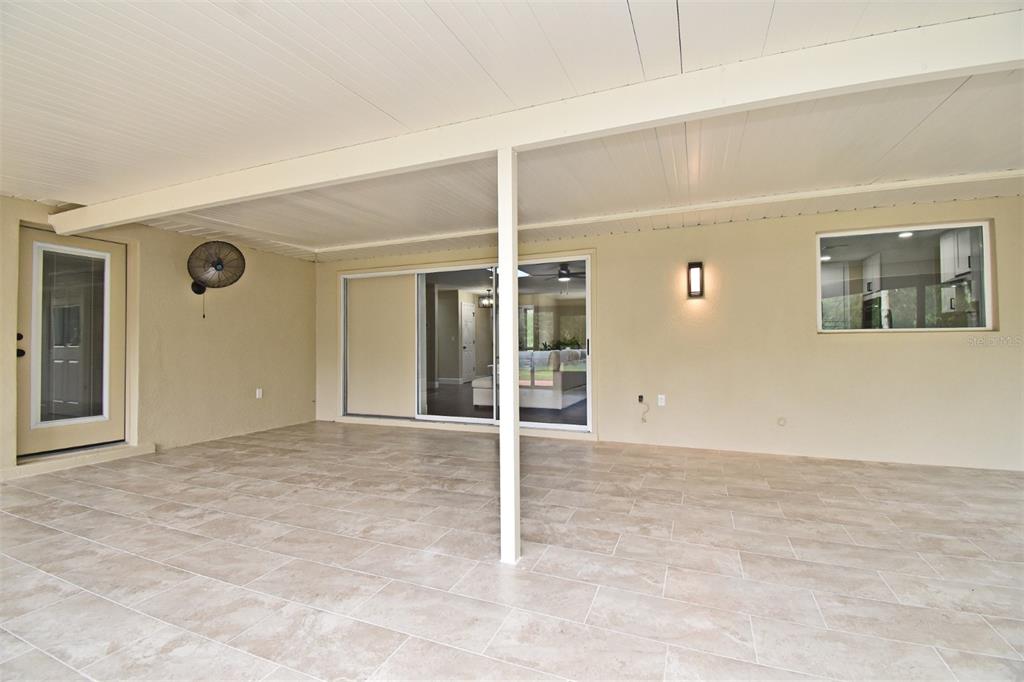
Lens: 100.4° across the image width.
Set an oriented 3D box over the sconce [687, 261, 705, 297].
[{"bbox_3d":[1.958,-0.643,4.534,0.150,0.375,0.110,-1,-1,21],"label":"sconce"}]

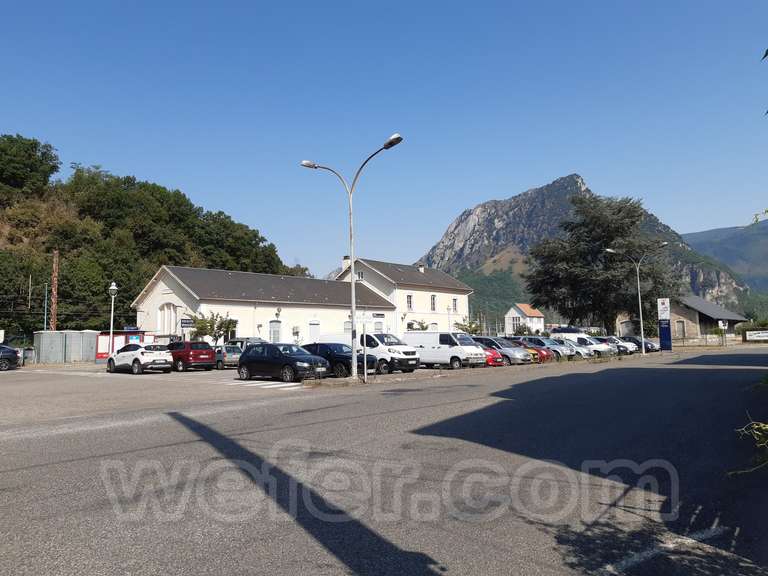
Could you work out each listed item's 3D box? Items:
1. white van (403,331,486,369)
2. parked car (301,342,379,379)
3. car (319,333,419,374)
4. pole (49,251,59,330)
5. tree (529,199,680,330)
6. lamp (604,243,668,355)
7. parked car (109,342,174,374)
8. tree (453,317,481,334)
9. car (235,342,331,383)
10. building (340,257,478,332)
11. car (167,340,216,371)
[{"bbox_3d":[3.229,3.358,31.626,4.535,1.940,1.905,-5,-7,41],"label":"white van"},{"bbox_3d":[-2.284,3.214,26.164,4.300,1.550,1.820,-6,-7,41],"label":"parked car"},{"bbox_3d":[-0.735,3.069,27.448,5.024,1.895,1.950,-5,-7,40],"label":"car"},{"bbox_3d":[-27.857,1.546,48.659,0.370,9.430,0.370,-5,-7,41],"label":"pole"},{"bbox_3d":[27.025,-2.060,72.000,18.000,18.980,18.000,-1,-5,0],"label":"tree"},{"bbox_3d":[21.066,0.919,47.828,4.600,8.740,0.400,-6,-7,41],"label":"lamp"},{"bbox_3d":[-13.113,3.735,30.821,4.272,1.550,1.800,-5,-7,40],"label":"parked car"},{"bbox_3d":[8.927,5.064,62.287,3.000,3.760,3.000,-5,-7,41],"label":"tree"},{"bbox_3d":[-4.232,3.011,23.746,4.222,1.462,1.790,-5,-6,39],"label":"car"},{"bbox_3d":[2.155,2.553,72.374,11.440,11.060,15.510,-6,-7,41],"label":"building"},{"bbox_3d":[-11.416,3.853,32.832,4.446,1.620,1.820,-6,-7,44],"label":"car"}]

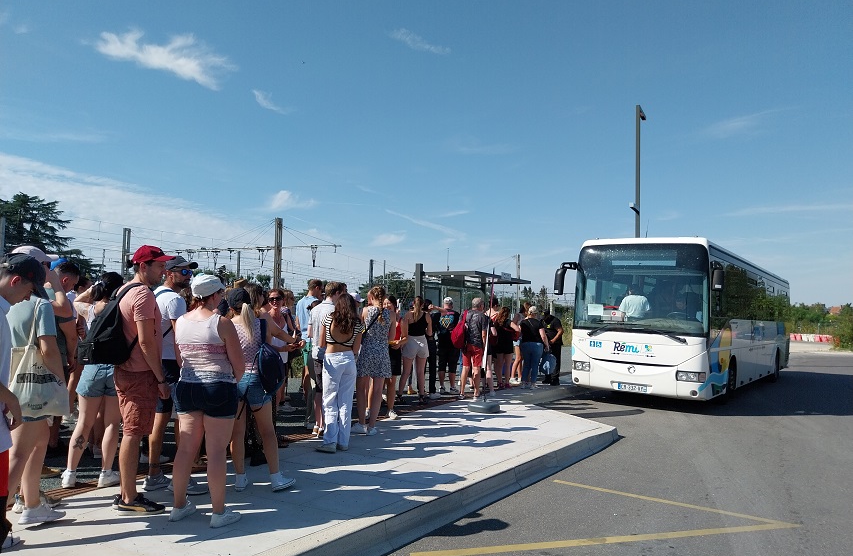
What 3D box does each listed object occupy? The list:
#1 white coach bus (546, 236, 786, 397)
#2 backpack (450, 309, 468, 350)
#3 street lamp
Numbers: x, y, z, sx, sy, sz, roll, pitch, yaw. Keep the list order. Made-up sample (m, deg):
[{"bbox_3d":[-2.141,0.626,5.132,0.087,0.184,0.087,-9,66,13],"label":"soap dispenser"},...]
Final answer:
[{"bbox_3d":[7.390,1.254,16.895,2.650,3.220,12.460,-2,-5,35],"label":"white coach bus"},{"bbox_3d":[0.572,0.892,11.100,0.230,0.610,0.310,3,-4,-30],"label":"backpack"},{"bbox_3d":[6.322,-1.200,19.136,0.200,8.060,2.000,-1,-4,27],"label":"street lamp"}]

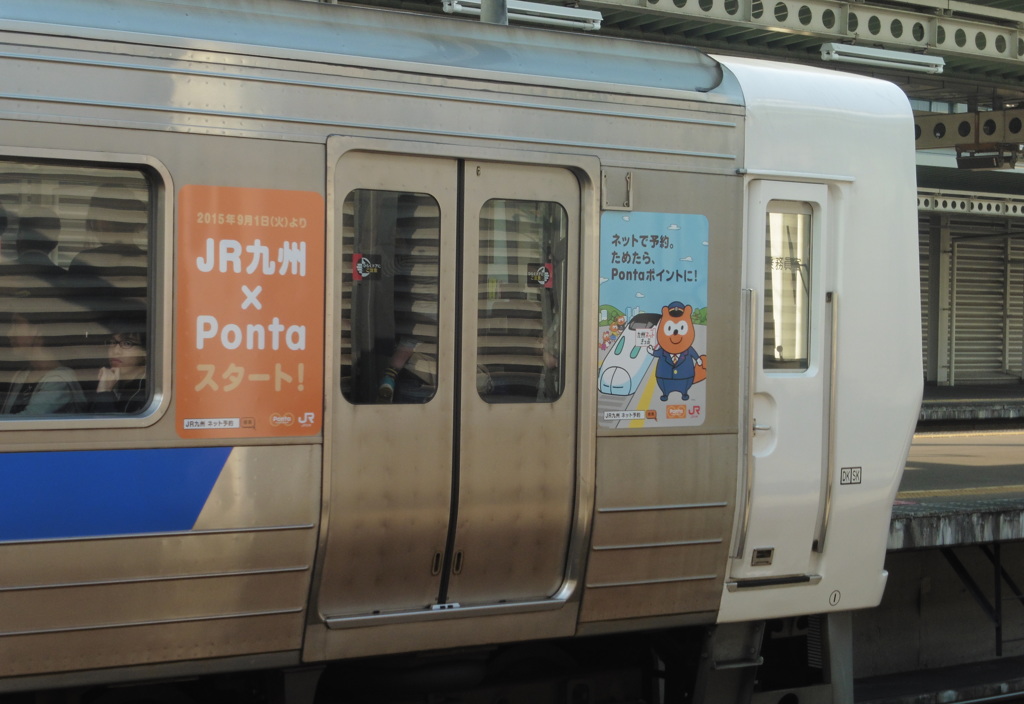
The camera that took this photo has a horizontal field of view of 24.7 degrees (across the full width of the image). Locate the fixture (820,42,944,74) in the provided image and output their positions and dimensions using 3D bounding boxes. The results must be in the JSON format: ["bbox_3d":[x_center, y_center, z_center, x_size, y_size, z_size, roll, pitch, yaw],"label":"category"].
[{"bbox_3d":[2.792,-2.189,17.506,1.250,0.112,0.150,0,1,-40],"label":"fixture"}]

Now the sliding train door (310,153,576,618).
[{"bbox_3d":[-0.241,0.131,9.212,1.290,1.800,0.110,0,1,-40],"label":"sliding train door"}]

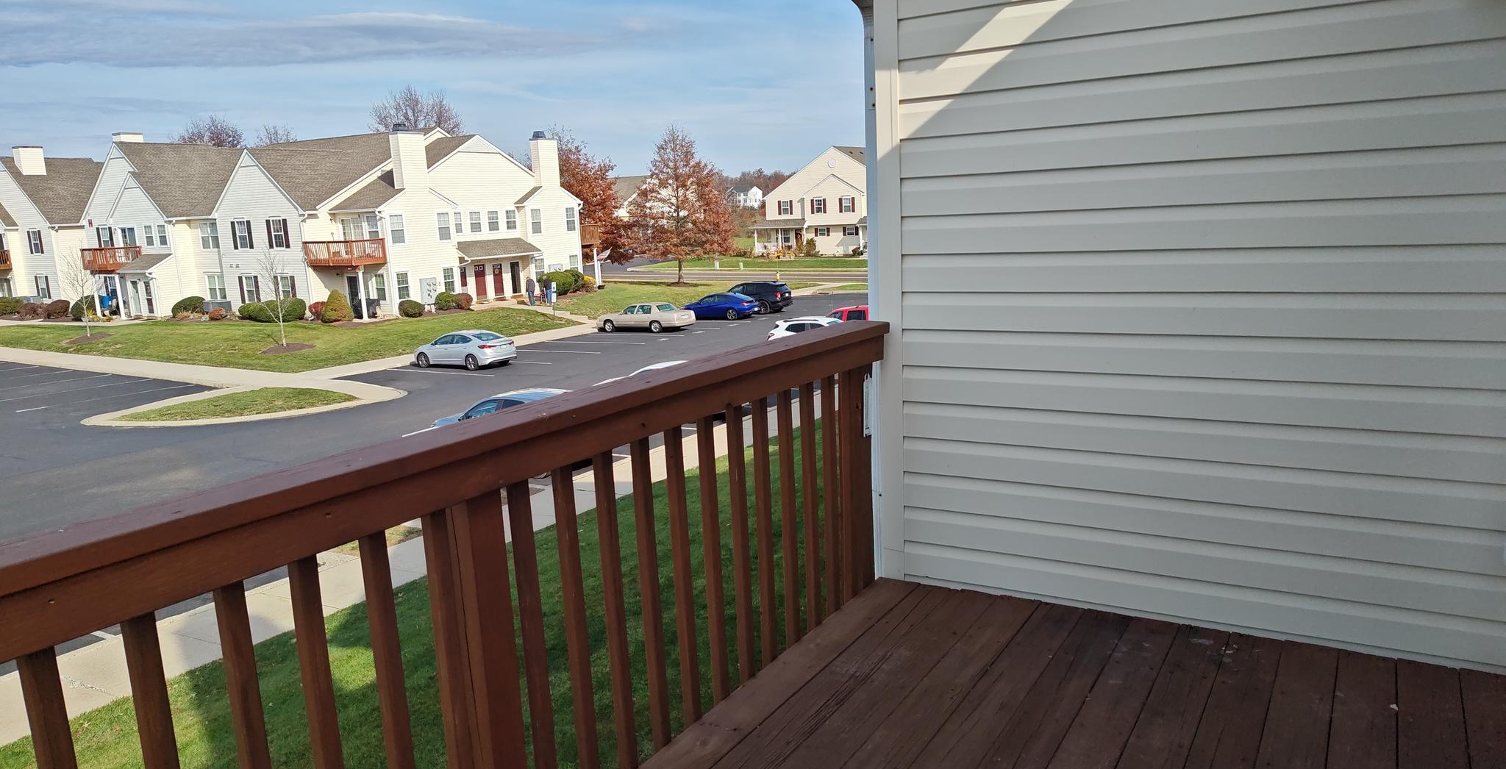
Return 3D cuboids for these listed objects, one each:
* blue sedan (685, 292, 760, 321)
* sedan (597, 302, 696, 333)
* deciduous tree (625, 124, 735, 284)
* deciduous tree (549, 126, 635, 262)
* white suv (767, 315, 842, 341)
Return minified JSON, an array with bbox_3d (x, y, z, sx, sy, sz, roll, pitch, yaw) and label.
[{"bbox_3d":[-1.720,-4.370,55.700,4.670,1.420,1.820,3,12,32],"label":"blue sedan"},{"bbox_3d":[-5.440,-3.430,51.100,5.300,1.430,1.950,3,11,30],"label":"sedan"},{"bbox_3d":[-5.372,-13.107,73.220,8.200,11.490,8.200,-3,11,0],"label":"deciduous tree"},{"bbox_3d":[-13.677,-13.076,74.382,8.800,11.890,8.800,-3,11,0],"label":"deciduous tree"},{"bbox_3d":[2.790,-1.610,36.700,4.400,1.640,1.820,3,11,30],"label":"white suv"}]

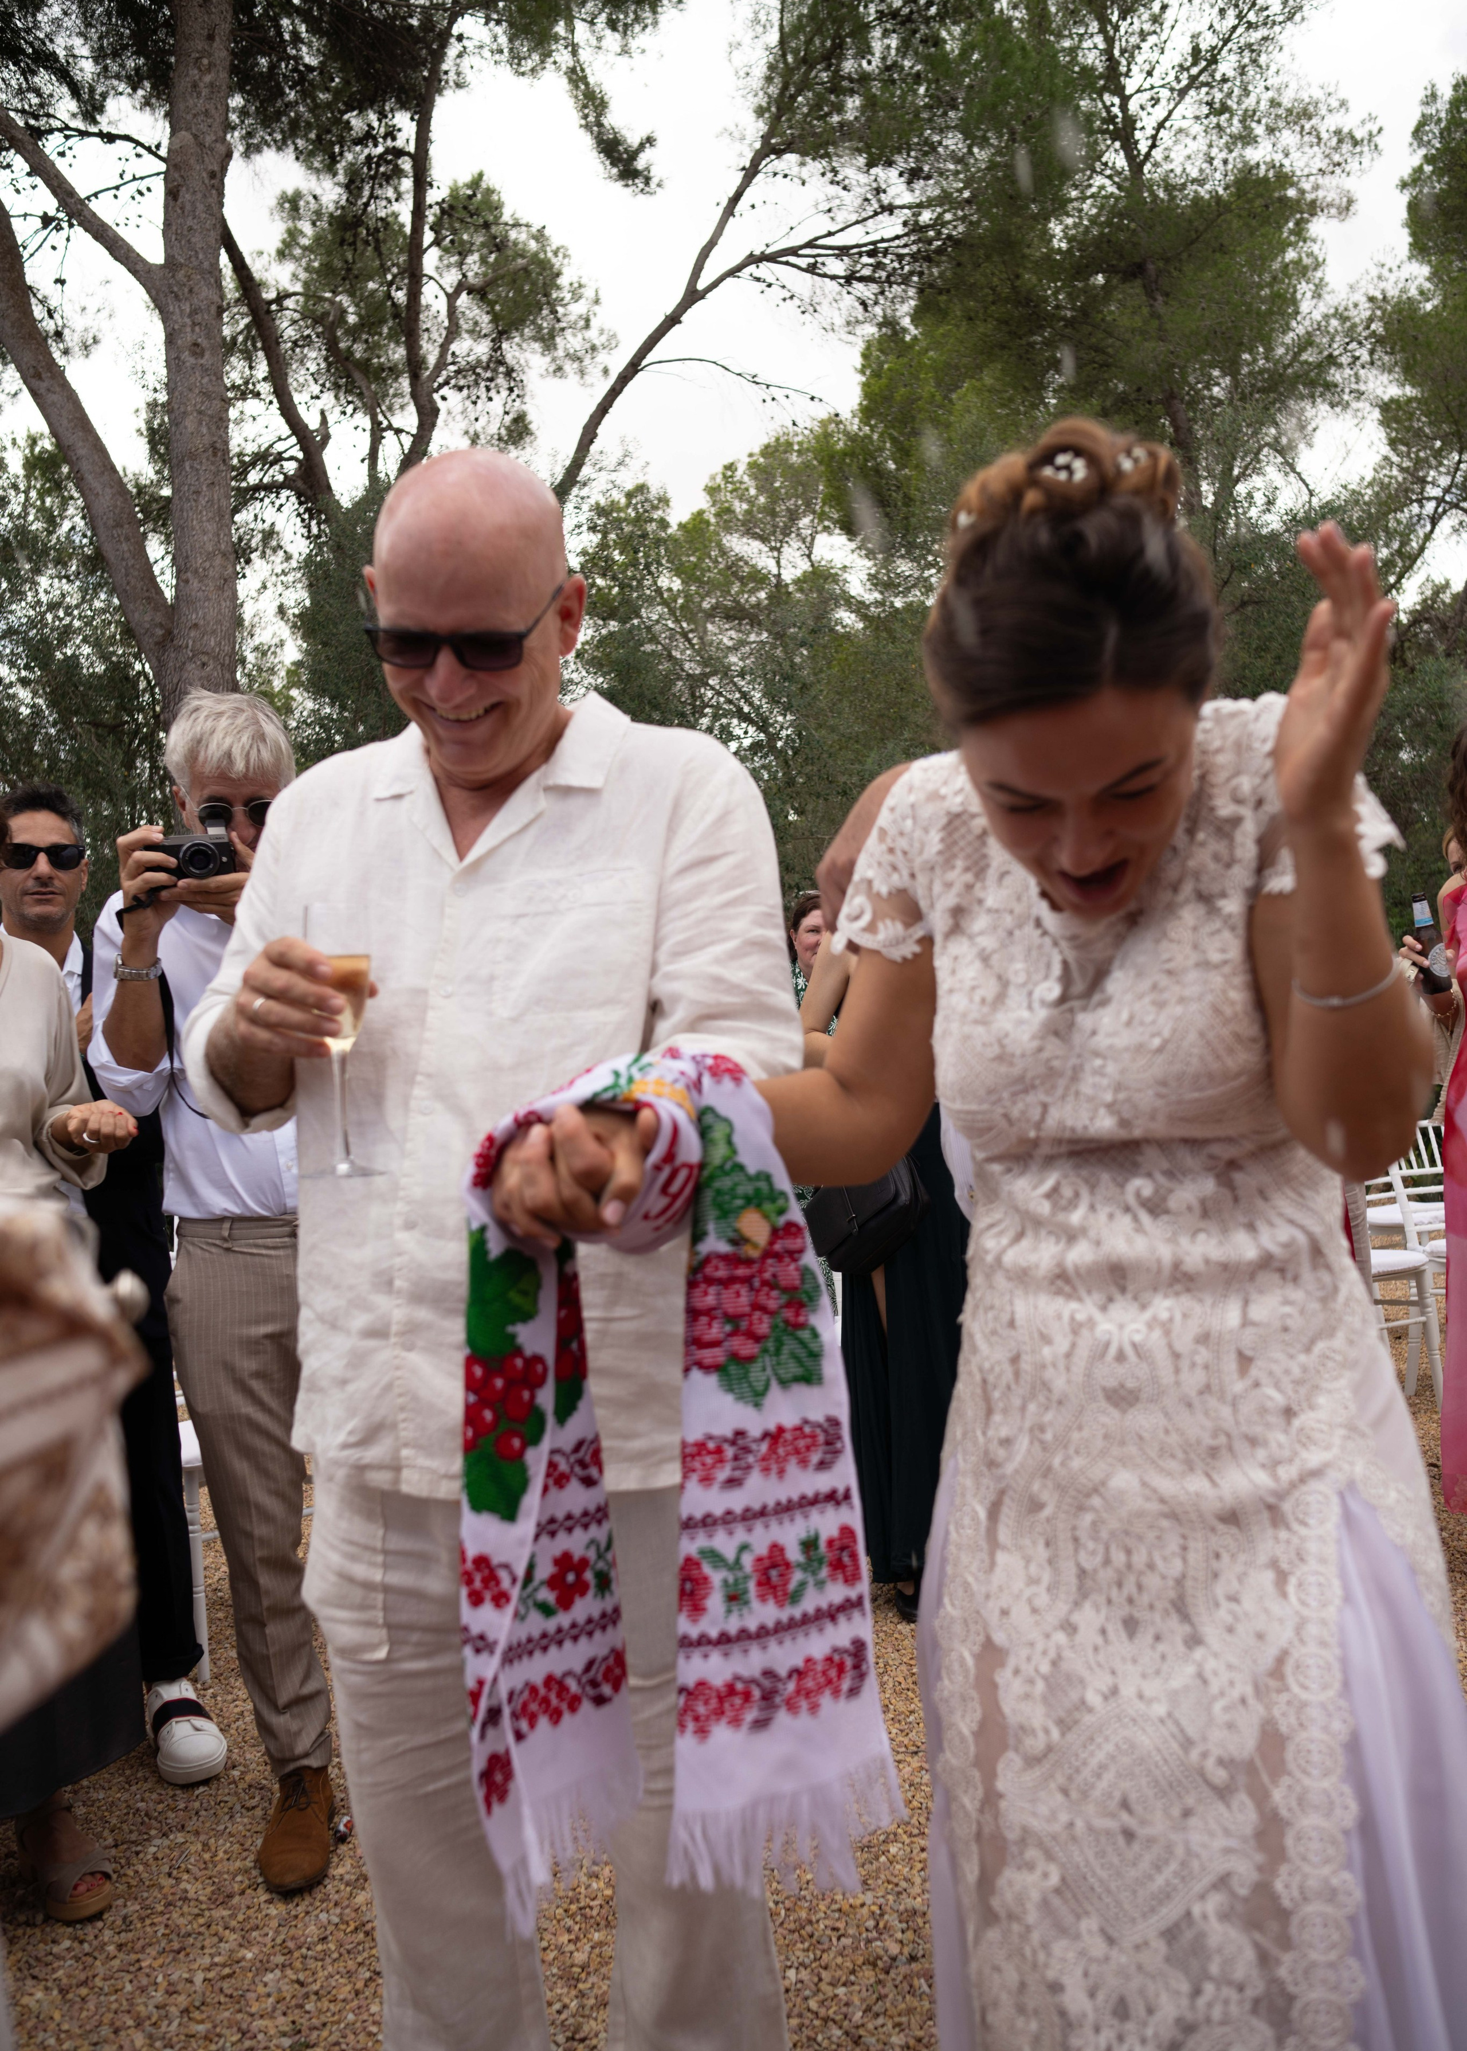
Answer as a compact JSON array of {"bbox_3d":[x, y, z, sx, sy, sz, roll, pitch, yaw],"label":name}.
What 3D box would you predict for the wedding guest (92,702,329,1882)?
[{"bbox_3d":[-0.700,0.370,2.250,0.520,1.750,0.460,-2,1,-9],"label":"wedding guest"}]

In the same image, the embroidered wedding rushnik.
[{"bbox_3d":[-0.035,0.290,0.980,0.280,0.560,0.180,-2,1,-16],"label":"embroidered wedding rushnik"}]

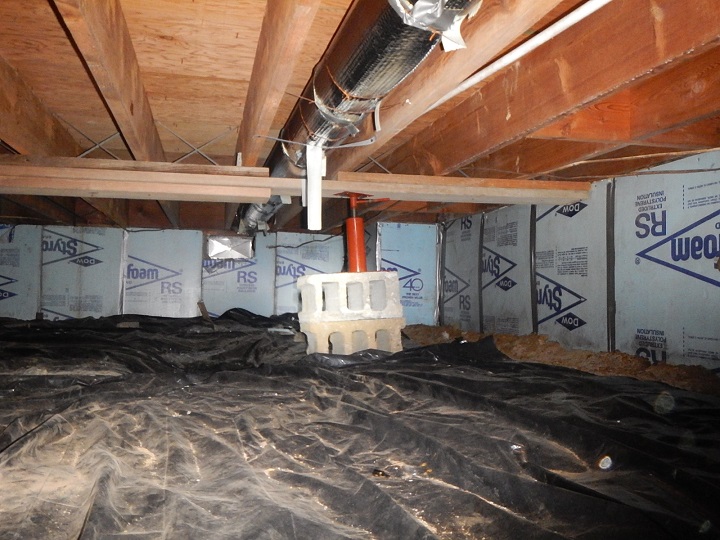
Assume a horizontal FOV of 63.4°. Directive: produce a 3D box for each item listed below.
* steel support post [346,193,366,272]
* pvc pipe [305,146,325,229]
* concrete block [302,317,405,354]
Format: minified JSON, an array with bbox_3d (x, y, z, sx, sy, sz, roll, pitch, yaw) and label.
[{"bbox_3d":[-0.015,-0.155,2.470,0.080,0.335,0.080,-5,-2,0],"label":"steel support post"},{"bbox_3d":[-0.158,-0.288,2.040,0.050,0.300,0.050,0,-2,0],"label":"pvc pipe"},{"bbox_3d":[-0.034,0.297,2.445,0.395,0.184,0.193,-1,-2,-17],"label":"concrete block"}]

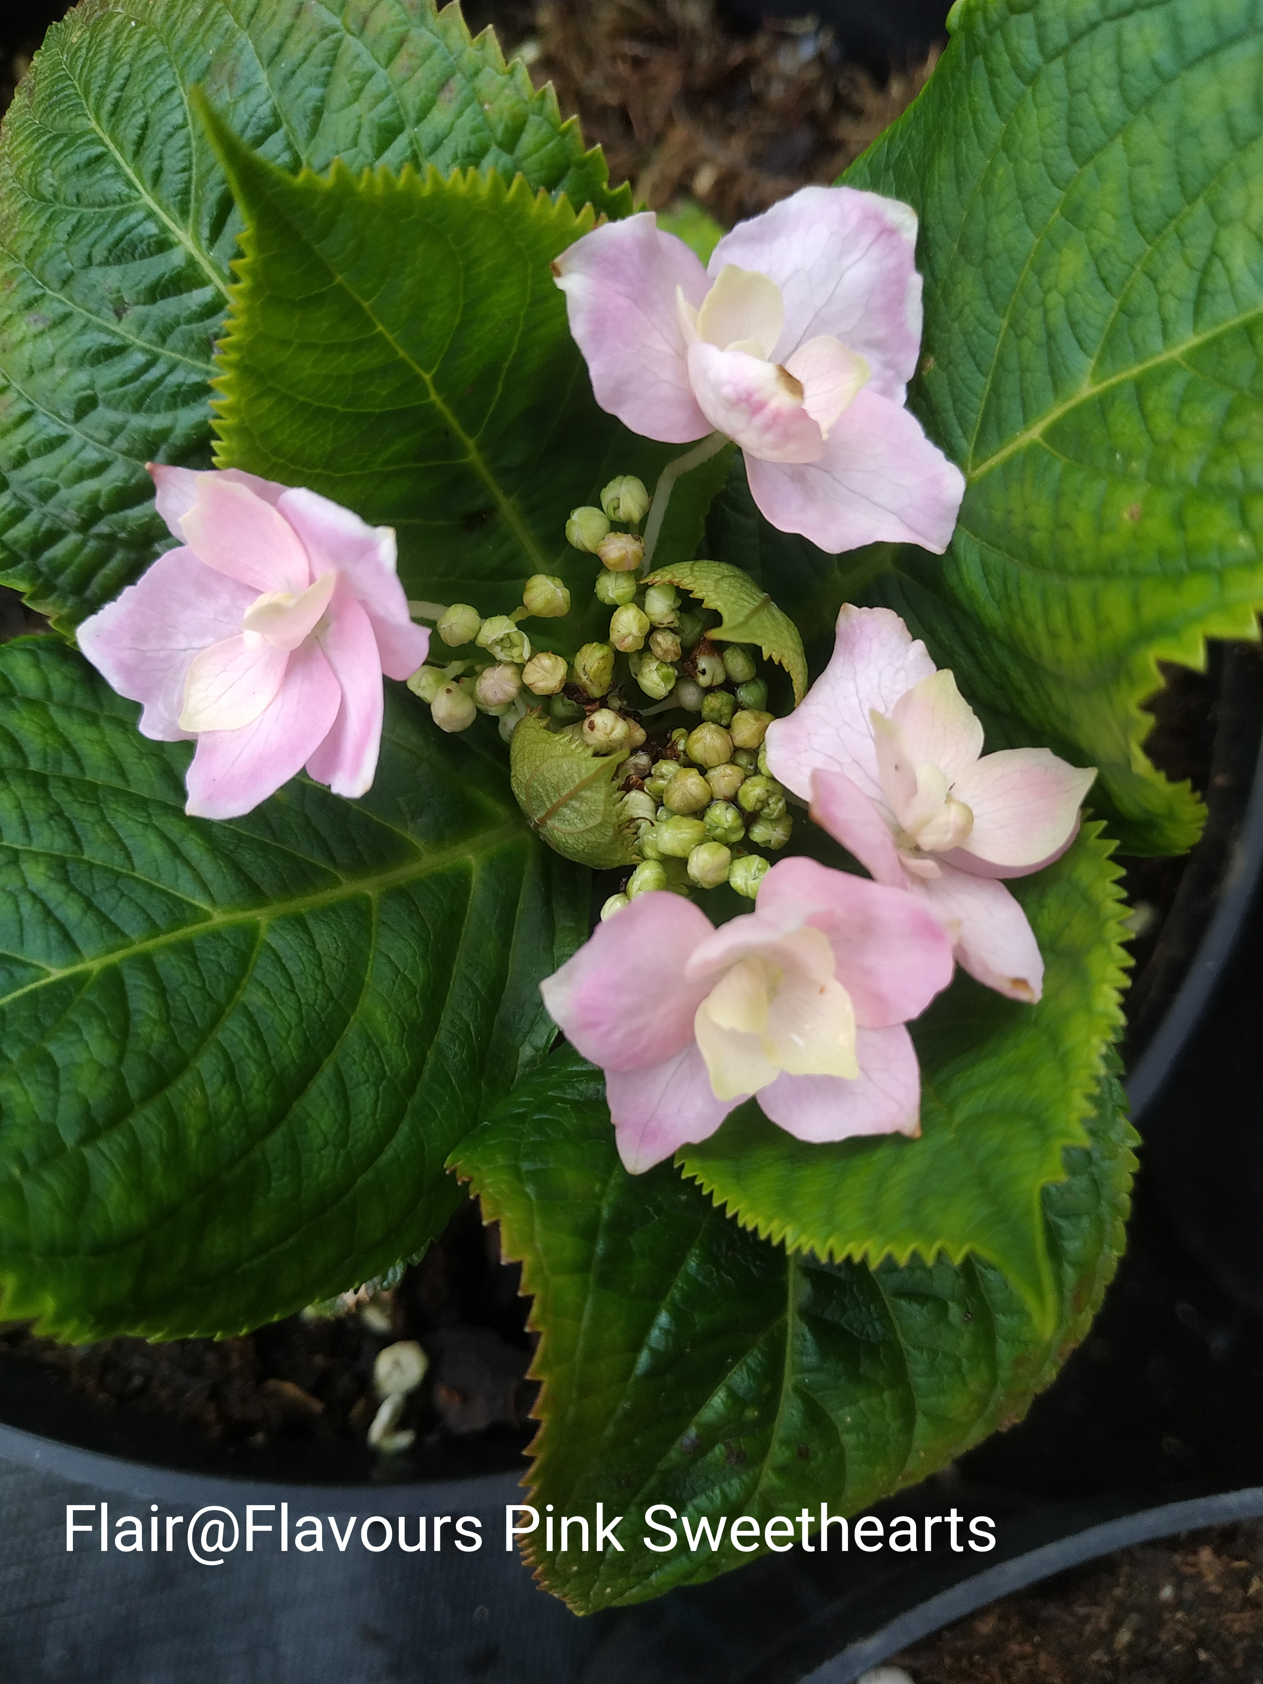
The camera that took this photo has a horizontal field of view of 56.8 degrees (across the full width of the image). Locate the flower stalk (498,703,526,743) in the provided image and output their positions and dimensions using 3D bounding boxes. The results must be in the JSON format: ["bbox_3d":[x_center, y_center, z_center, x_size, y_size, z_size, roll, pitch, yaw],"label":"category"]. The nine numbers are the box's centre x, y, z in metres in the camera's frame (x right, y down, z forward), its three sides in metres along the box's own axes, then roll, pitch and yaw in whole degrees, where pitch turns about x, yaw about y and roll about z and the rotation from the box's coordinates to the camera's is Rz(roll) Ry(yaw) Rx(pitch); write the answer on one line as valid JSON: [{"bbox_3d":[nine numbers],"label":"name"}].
[{"bbox_3d":[-0.018,-0.018,0.173,0.005,0.006,0.005,9,40,-8],"label":"flower stalk"}]

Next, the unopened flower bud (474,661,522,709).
[{"bbox_3d":[-0.019,-0.022,0.164,0.006,0.006,0.007,1,81,-3],"label":"unopened flower bud"}]

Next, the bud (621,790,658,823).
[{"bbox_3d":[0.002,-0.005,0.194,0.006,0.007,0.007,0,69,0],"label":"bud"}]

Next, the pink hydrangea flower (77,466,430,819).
[{"bbox_3d":[-0.051,-0.027,0.157,0.046,0.022,0.046,0,90,9],"label":"pink hydrangea flower"}]

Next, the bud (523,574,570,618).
[{"bbox_3d":[-0.012,-0.034,0.164,0.007,0.006,0.006,1,81,-3],"label":"bud"}]

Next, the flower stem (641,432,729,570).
[{"bbox_3d":[0.007,-0.047,0.160,0.005,0.003,0.023,32,108,0],"label":"flower stem"}]

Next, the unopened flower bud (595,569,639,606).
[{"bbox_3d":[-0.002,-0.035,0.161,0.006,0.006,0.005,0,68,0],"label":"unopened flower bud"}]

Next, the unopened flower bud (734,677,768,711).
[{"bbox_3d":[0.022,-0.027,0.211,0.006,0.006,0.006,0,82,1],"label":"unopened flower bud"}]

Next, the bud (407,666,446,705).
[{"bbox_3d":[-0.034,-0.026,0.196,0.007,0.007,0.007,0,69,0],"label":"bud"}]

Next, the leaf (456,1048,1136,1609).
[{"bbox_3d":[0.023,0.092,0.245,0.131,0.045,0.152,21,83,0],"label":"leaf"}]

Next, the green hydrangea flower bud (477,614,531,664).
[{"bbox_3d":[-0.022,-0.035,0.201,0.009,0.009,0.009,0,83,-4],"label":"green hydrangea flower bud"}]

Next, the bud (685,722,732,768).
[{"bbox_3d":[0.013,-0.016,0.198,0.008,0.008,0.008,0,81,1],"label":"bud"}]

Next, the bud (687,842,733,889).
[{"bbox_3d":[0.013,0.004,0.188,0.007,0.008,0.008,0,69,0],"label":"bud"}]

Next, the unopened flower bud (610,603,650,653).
[{"bbox_3d":[0.000,-0.030,0.164,0.006,0.006,0.007,1,81,-3],"label":"unopened flower bud"}]

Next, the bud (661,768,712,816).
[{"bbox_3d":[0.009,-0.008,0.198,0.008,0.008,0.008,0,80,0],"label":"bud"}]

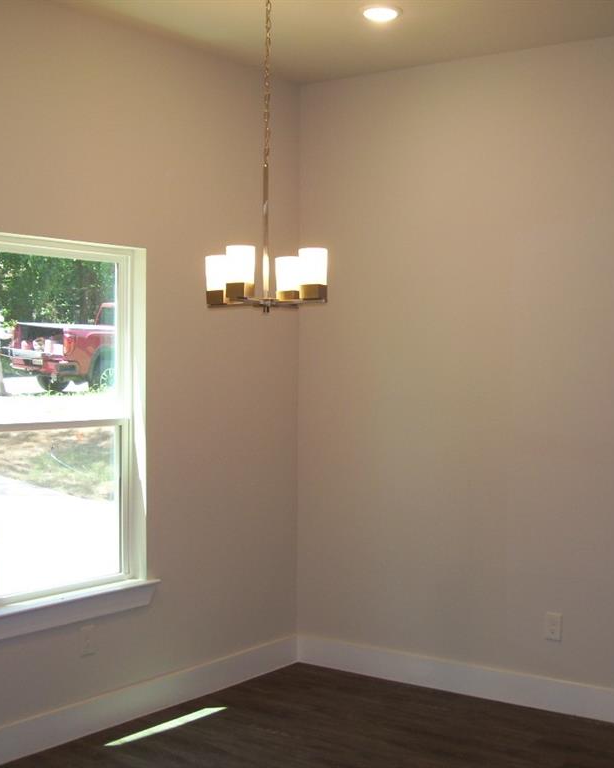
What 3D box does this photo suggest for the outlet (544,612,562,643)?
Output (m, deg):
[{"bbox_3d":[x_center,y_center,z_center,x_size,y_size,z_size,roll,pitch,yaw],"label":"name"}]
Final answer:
[{"bbox_3d":[1.033,1.017,4.471,0.073,0.117,0.010,1,2,37],"label":"outlet"}]

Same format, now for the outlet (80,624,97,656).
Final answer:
[{"bbox_3d":[-0.856,1.004,4.175,0.010,0.117,0.073,1,2,37],"label":"outlet"}]

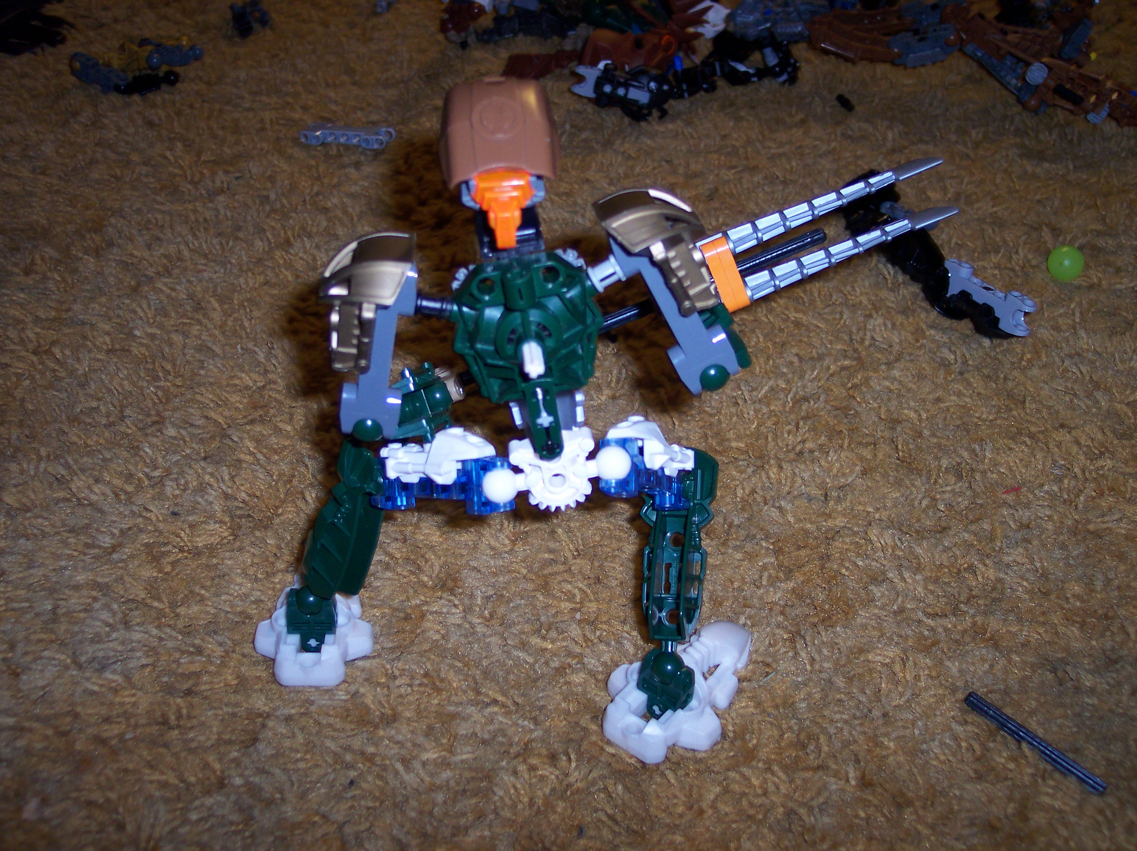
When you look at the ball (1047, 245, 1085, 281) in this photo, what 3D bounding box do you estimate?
[{"bbox_3d":[0.233,-0.076,0.584,0.017,0.017,0.017,0,38,0],"label":"ball"}]

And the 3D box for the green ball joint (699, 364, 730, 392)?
[{"bbox_3d":[0.042,-0.014,0.357,0.010,0.010,0.010,0,38,0],"label":"green ball joint"}]

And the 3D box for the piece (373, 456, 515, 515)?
[{"bbox_3d":[-0.038,0.018,0.373,0.043,0.014,0.014,1,37,17],"label":"piece"}]

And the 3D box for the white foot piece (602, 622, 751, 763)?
[{"bbox_3d":[0.035,0.080,0.398,0.040,0.020,0.057,21,43,24],"label":"white foot piece"}]

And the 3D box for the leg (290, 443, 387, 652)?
[{"bbox_3d":[-0.074,0.037,0.395,0.021,0.074,0.021,15,20,0],"label":"leg"}]

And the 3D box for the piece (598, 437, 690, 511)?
[{"bbox_3d":[0.023,0.015,0.376,0.014,0.014,0.042,38,12,38],"label":"piece"}]

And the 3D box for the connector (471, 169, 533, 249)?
[{"bbox_3d":[-0.017,-0.056,0.324,0.016,0.020,0.013,-5,29,1],"label":"connector"}]

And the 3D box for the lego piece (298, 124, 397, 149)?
[{"bbox_3d":[-0.132,-0.174,0.748,0.056,0.008,0.017,7,39,11],"label":"lego piece"}]

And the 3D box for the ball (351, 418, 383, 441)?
[{"bbox_3d":[-0.055,0.000,0.345,0.010,0.010,0.010,-2,38,0],"label":"ball"}]

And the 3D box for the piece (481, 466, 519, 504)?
[{"bbox_3d":[-0.020,0.018,0.365,0.010,0.010,0.010,-2,38,0],"label":"piece"}]

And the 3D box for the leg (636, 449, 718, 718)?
[{"bbox_3d":[0.034,0.050,0.391,0.023,0.082,0.022,9,6,22],"label":"leg"}]

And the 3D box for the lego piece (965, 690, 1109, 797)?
[{"bbox_3d":[0.144,0.098,0.387,0.005,0.005,0.048,-29,46,-30],"label":"lego piece"}]

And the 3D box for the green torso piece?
[{"bbox_3d":[-0.012,-0.019,0.342,0.041,0.051,0.026,-7,35,5],"label":"green torso piece"}]

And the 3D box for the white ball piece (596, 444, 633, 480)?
[{"bbox_3d":[0.013,0.011,0.361,0.010,0.010,0.010,-2,38,0],"label":"white ball piece"}]

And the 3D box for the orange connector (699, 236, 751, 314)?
[{"bbox_3d":[0.049,-0.047,0.387,0.008,0.024,0.008,-24,10,-7],"label":"orange connector"}]

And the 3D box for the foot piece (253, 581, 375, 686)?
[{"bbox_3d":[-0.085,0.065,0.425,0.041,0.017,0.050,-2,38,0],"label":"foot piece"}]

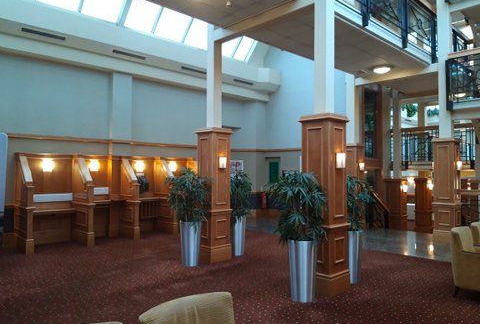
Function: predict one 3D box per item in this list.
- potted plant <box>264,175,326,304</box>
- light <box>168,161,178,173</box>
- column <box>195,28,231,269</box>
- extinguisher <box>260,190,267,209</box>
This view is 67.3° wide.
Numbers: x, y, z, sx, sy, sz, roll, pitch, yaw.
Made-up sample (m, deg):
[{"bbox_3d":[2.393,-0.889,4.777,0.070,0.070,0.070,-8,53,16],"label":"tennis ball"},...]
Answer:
[{"bbox_3d":[0.693,0.890,4.363,0.700,1.586,0.680,0,-1,9],"label":"potted plant"},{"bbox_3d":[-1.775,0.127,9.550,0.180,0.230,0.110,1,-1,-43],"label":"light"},{"bbox_3d":[-0.460,-0.363,6.506,0.448,4.192,0.448,1,-2,-43],"label":"column"},{"bbox_3d":[0.746,1.182,11.298,0.180,0.570,0.170,1,-1,-43],"label":"extinguisher"}]

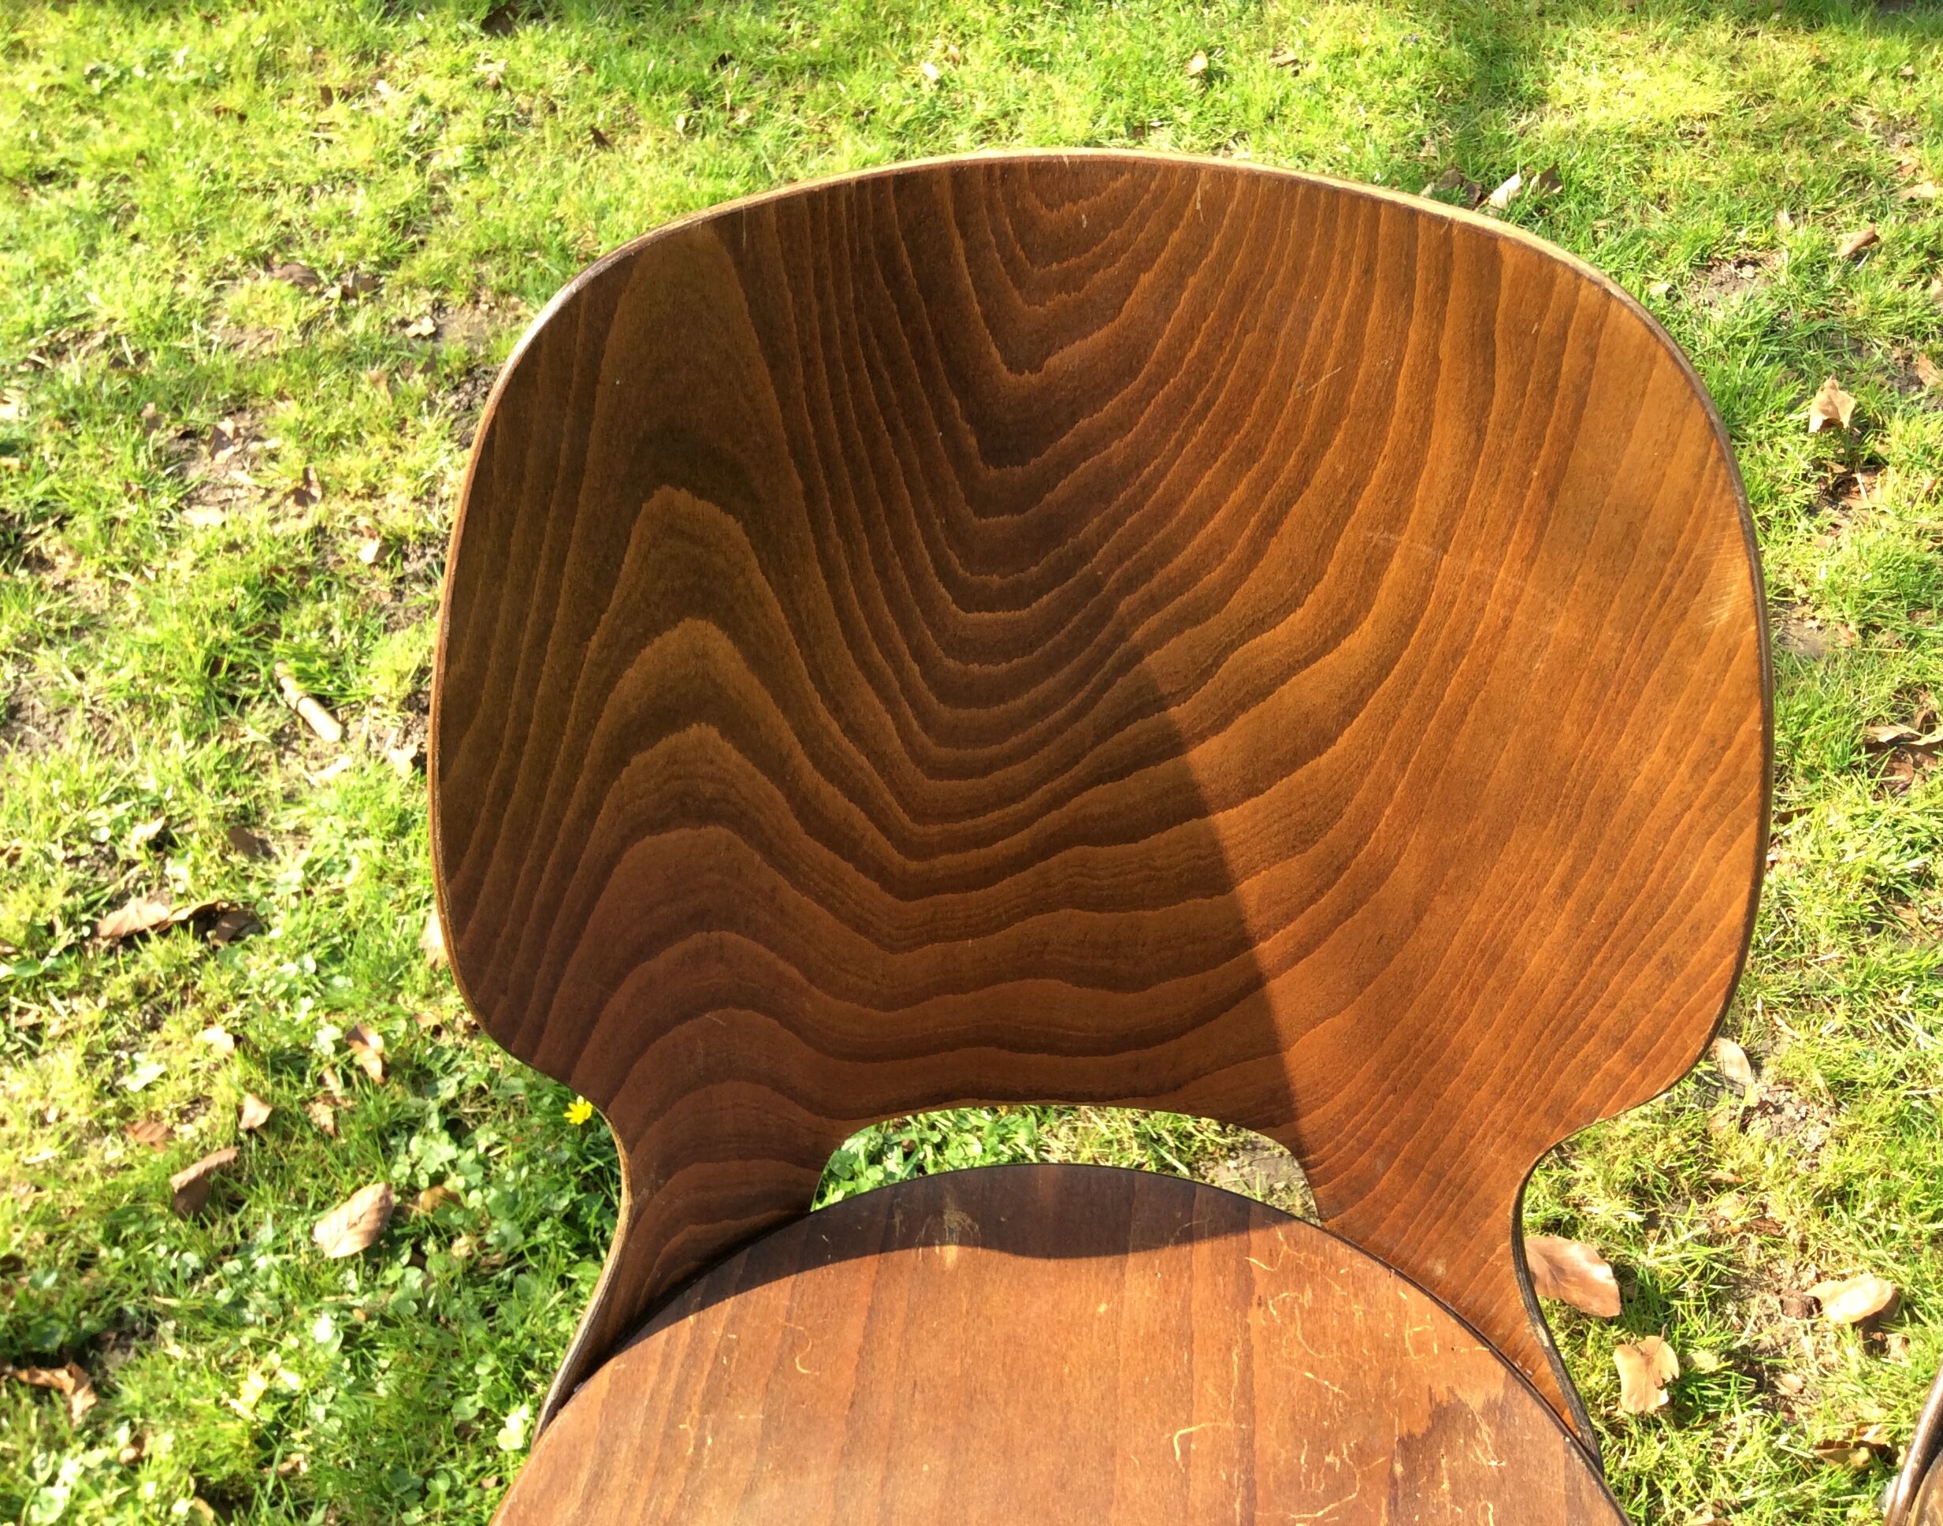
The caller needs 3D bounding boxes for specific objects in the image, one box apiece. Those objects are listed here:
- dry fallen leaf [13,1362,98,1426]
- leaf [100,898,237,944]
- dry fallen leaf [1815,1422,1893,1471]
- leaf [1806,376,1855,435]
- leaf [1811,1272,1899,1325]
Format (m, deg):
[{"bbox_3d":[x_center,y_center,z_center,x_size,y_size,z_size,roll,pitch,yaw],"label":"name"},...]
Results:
[{"bbox_3d":[-0.535,0.368,1.101,0.054,0.020,0.033,16,46,16],"label":"dry fallen leaf"},{"bbox_3d":[-0.574,0.112,1.344,0.096,0.022,0.036,-7,47,-7],"label":"leaf"},{"bbox_3d":[0.507,0.392,1.082,0.043,0.022,0.027,4,47,3],"label":"dry fallen leaf"},{"bbox_3d":[0.837,-0.348,1.836,0.045,0.028,0.054,0,44,0],"label":"leaf"},{"bbox_3d":[0.537,0.325,1.146,0.058,0.020,0.033,-13,48,-12],"label":"leaf"}]

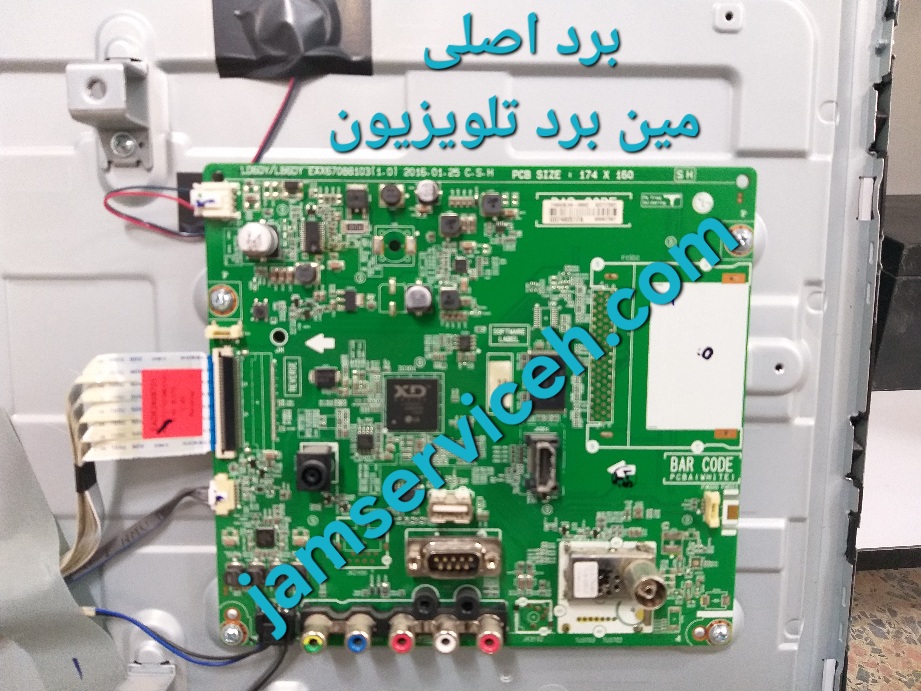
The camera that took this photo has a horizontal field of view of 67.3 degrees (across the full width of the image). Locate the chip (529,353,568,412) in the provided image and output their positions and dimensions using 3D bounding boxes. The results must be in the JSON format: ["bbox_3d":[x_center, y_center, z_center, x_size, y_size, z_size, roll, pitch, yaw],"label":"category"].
[{"bbox_3d":[0.028,0.012,0.225,0.012,0.020,0.001,0,7,0],"label":"chip"}]

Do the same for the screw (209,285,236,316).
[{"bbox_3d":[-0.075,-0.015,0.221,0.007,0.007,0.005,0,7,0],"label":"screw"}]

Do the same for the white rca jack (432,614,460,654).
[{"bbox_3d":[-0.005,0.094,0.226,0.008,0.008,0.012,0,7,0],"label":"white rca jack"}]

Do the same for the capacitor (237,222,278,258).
[{"bbox_3d":[-0.062,-0.032,0.214,0.010,0.010,0.010,0,7,0],"label":"capacitor"}]

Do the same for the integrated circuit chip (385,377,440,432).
[{"bbox_3d":[-0.015,0.019,0.225,0.017,0.017,0.002,0,7,0],"label":"integrated circuit chip"}]

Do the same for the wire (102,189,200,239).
[{"bbox_3d":[-0.098,-0.042,0.220,0.029,0.015,0.010,0,7,0],"label":"wire"}]

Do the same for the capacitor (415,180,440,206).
[{"bbox_3d":[-0.010,-0.047,0.214,0.007,0.007,0.006,0,7,0],"label":"capacitor"}]

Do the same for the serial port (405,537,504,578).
[{"bbox_3d":[-0.002,0.068,0.224,0.031,0.013,0.015,0,7,0],"label":"serial port"}]

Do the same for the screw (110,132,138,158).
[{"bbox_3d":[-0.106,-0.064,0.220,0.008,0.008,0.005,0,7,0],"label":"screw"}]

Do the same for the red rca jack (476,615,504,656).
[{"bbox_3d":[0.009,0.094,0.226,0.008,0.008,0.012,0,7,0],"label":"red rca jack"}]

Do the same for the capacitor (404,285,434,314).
[{"bbox_3d":[-0.013,-0.015,0.218,0.008,0.008,0.008,0,7,0],"label":"capacitor"}]

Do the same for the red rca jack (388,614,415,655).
[{"bbox_3d":[-0.019,0.094,0.225,0.009,0.009,0.010,0,7,0],"label":"red rca jack"}]

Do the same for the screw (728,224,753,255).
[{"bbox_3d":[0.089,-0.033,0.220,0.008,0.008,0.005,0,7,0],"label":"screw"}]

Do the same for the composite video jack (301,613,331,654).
[{"bbox_3d":[-0.047,0.094,0.225,0.009,0.009,0.010,0,7,0],"label":"composite video jack"}]

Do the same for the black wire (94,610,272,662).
[{"bbox_3d":[-0.096,0.100,0.238,0.060,0.018,0.008,0,7,0],"label":"black wire"}]

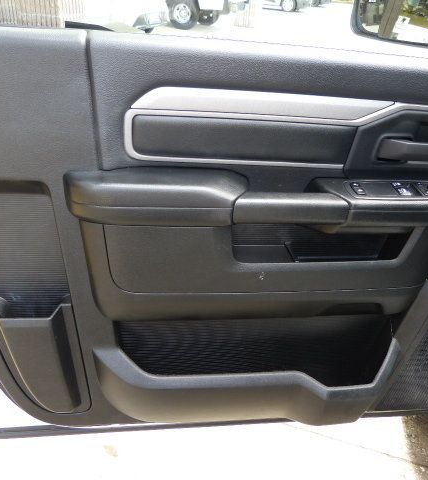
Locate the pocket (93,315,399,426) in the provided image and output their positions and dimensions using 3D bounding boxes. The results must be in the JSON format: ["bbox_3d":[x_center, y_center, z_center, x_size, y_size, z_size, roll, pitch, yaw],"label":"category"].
[{"bbox_3d":[0.064,0.256,0.917,0.581,0.247,0.084,0,34,-9],"label":"pocket"}]

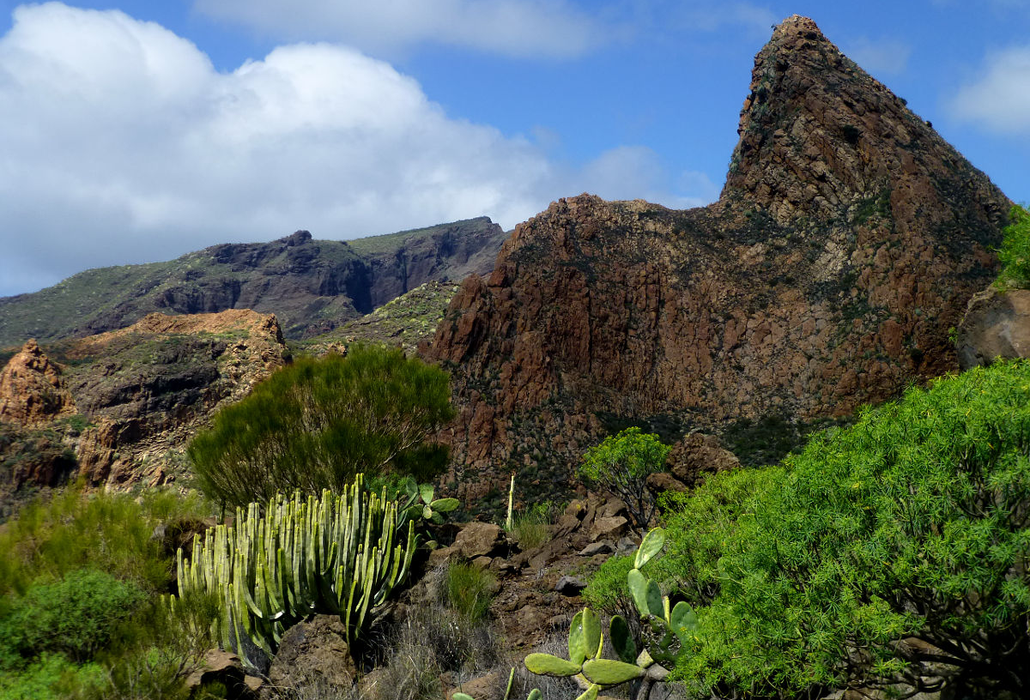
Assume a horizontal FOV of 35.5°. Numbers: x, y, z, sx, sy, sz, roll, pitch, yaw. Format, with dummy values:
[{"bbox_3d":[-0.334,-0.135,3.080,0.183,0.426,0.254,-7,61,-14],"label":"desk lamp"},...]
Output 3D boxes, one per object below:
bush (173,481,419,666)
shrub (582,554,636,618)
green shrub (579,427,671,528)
[{"bbox_3d":[-1.706,1.719,12.400,1.830,1.400,1.550,0,-2,0],"label":"bush"},{"bbox_3d":[0.703,1.726,11.600,0.480,0.500,0.450,0,-2,0],"label":"shrub"},{"bbox_3d":[1.167,1.358,17.000,0.960,1.050,0.900,0,-2,0],"label":"green shrub"}]

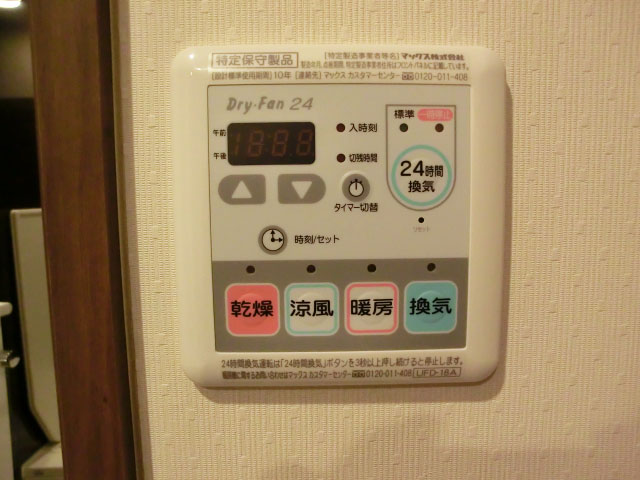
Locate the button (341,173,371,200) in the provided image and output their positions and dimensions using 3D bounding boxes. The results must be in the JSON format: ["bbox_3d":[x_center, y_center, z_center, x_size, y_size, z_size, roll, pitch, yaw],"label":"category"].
[{"bbox_3d":[0.013,-0.018,0.157,0.010,0.010,0.005,-1,5,-1],"label":"button"}]

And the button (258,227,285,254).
[{"bbox_3d":[-0.017,0.000,0.158,0.010,0.010,0.005,-1,5,-1],"label":"button"}]

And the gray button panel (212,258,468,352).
[{"bbox_3d":[0.008,0.023,0.160,0.091,0.033,0.008,-1,5,-1],"label":"gray button panel"}]

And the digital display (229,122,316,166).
[{"bbox_3d":[-0.017,-0.033,0.155,0.030,0.014,0.006,-1,5,-1],"label":"digital display"}]

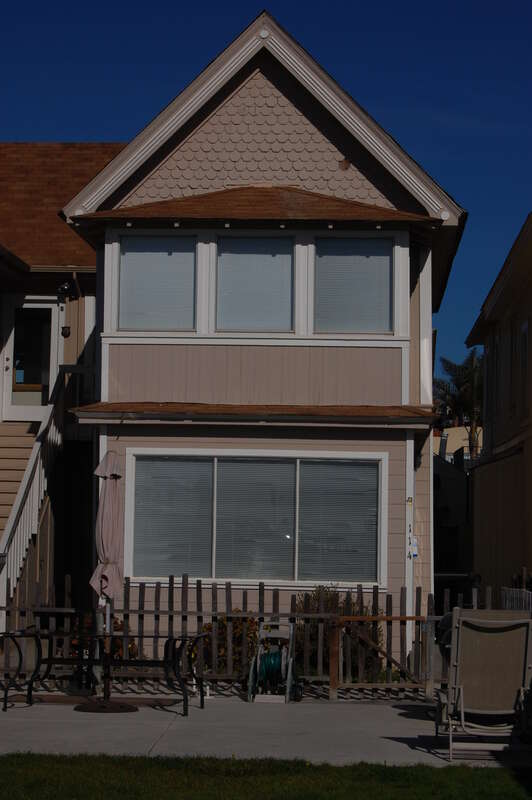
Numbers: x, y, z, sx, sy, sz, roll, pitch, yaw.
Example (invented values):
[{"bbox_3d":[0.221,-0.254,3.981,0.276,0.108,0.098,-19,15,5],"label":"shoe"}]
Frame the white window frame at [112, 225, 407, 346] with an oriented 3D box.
[{"bbox_3d":[-0.111,-1.361,19.599,3.615,1.320,0.140,1,-4,4],"label":"white window frame"}]

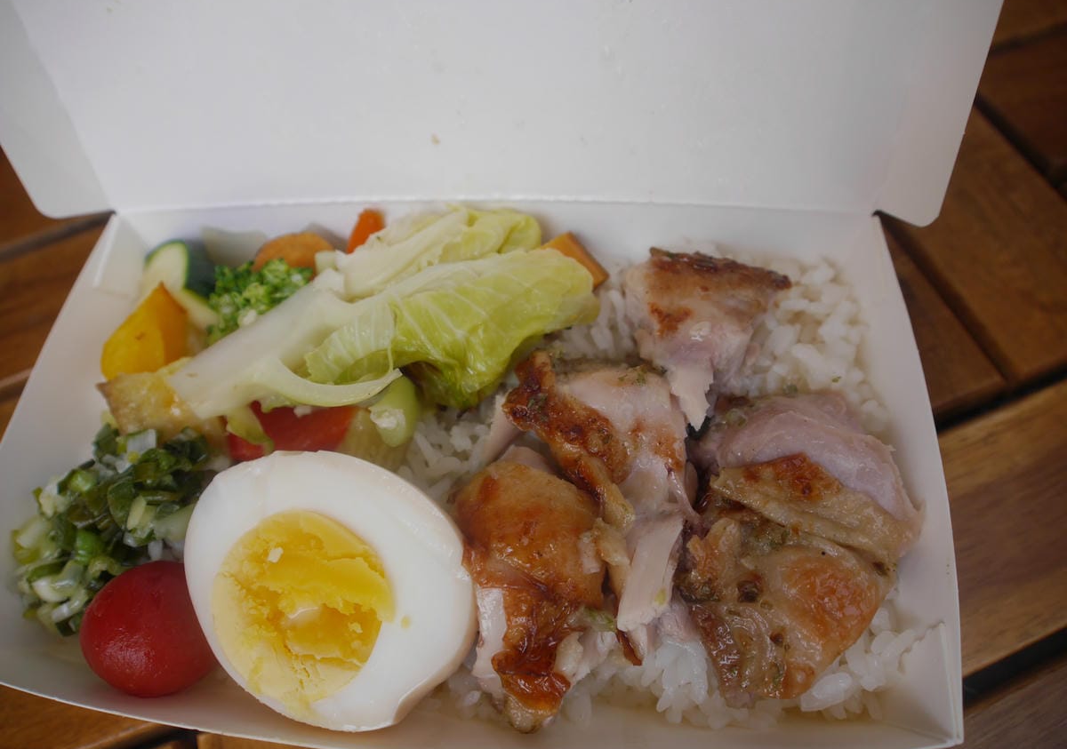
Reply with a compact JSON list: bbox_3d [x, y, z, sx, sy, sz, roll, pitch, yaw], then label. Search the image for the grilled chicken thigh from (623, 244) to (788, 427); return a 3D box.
[{"bbox_3d":[0.037,-0.008,0.159,0.033,0.020,0.032,9,62,7],"label":"grilled chicken thigh"}]

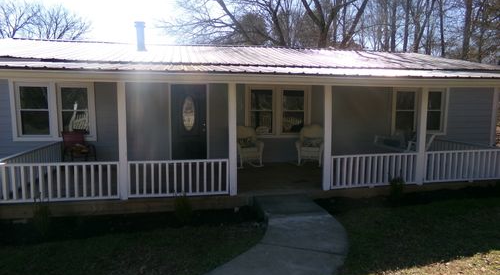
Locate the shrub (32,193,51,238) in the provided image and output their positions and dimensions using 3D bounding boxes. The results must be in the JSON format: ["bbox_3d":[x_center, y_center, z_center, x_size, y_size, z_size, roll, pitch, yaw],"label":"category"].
[{"bbox_3d":[-2.876,1.079,4.788,0.220,0.635,0.220,-1,5,-11],"label":"shrub"}]

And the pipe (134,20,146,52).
[{"bbox_3d":[-3.306,-3.069,10.548,0.310,0.909,0.310,-1,5,-11],"label":"pipe"}]

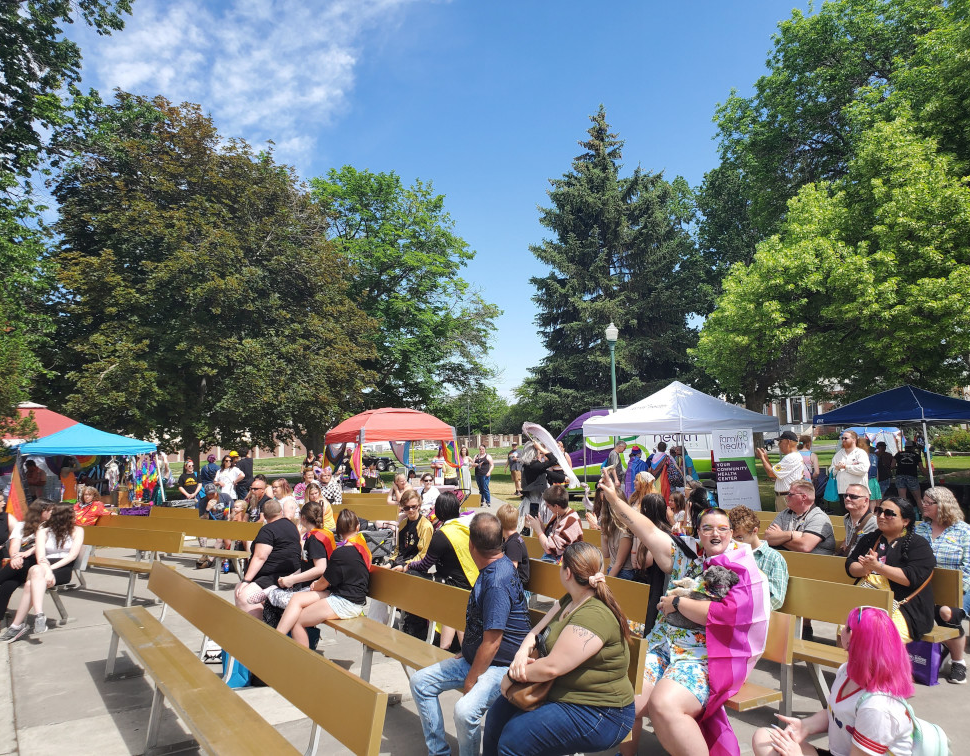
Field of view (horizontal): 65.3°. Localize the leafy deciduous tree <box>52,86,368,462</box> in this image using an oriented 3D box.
[{"bbox_3d":[-13.463,-4.207,36.998,15.200,19.000,15.200,-2,-5,0],"label":"leafy deciduous tree"}]

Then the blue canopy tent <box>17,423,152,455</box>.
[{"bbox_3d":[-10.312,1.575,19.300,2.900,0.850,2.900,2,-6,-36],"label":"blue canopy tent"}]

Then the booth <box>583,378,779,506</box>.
[{"bbox_3d":[4.407,1.587,17.131,3.050,3.030,3.050,2,-6,-32],"label":"booth"}]

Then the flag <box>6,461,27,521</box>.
[{"bbox_3d":[-10.884,2.639,17.600,0.520,1.400,0.150,2,-6,-36],"label":"flag"}]

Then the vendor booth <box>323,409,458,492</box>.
[{"bbox_3d":[-2.392,2.151,19.194,2.950,2.780,2.950,1,-6,-32],"label":"vendor booth"}]

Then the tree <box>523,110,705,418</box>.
[{"bbox_3d":[6.631,-4.517,40.000,9.200,20.000,9.000,-1,-5,0],"label":"tree"}]

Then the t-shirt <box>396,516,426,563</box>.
[{"bbox_3d":[-0.748,1.610,7.500,0.380,0.520,0.240,-5,-6,30],"label":"t-shirt"}]

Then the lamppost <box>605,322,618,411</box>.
[{"bbox_3d":[3.506,0.941,20.086,0.380,4.850,0.380,1,-6,-32],"label":"lamppost"}]

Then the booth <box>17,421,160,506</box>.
[{"bbox_3d":[-8.801,2.284,16.520,2.950,2.580,2.950,1,-6,-33],"label":"booth"}]

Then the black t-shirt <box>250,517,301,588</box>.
[{"bbox_3d":[-1.859,1.549,6.720,0.380,0.660,0.520,-2,-5,6],"label":"black t-shirt"}]

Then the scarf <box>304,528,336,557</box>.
[{"bbox_3d":[-1.445,1.462,6.650,0.220,0.290,0.340,1,-5,-22],"label":"scarf"}]

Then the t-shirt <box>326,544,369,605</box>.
[{"bbox_3d":[-1.093,1.562,6.020,0.280,0.480,0.390,-4,-5,14],"label":"t-shirt"}]

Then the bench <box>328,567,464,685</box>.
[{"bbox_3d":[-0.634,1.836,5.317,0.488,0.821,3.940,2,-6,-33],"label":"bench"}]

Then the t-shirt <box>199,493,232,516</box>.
[{"bbox_3d":[-4.270,2.076,11.950,0.500,0.520,0.320,-4,-6,27],"label":"t-shirt"}]

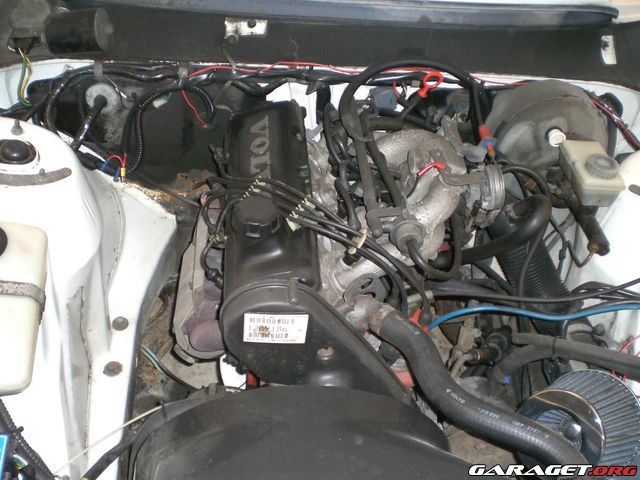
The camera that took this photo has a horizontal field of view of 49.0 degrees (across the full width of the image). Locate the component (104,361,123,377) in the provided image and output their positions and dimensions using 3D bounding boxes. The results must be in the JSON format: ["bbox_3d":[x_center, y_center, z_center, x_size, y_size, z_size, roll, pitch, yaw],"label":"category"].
[{"bbox_3d":[-0.328,0.203,1.110,0.028,0.013,0.028,0,44,-5],"label":"component"}]

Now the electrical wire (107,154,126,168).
[{"bbox_3d":[-0.389,-0.155,1.351,0.041,0.026,0.017,17,45,12],"label":"electrical wire"}]

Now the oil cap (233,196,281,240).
[{"bbox_3d":[-0.095,-0.034,1.050,0.068,0.034,0.068,0,44,-5],"label":"oil cap"}]

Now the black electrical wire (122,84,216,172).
[{"bbox_3d":[-0.293,-0.220,1.383,0.173,0.102,0.173,0,44,-5],"label":"black electrical wire"}]

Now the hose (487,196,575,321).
[{"bbox_3d":[0.370,0.036,1.277,0.087,0.156,0.253,-18,49,-22],"label":"hose"}]

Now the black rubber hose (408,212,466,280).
[{"bbox_3d":[0.190,0.009,1.135,0.090,0.055,0.125,3,51,-2],"label":"black rubber hose"}]

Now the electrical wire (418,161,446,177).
[{"bbox_3d":[0.192,-0.119,1.204,0.048,0.030,0.012,0,44,-5],"label":"electrical wire"}]

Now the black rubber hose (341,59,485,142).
[{"bbox_3d":[0.176,-0.272,1.380,0.272,0.145,0.095,0,46,-5],"label":"black rubber hose"}]

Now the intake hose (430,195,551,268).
[{"bbox_3d":[0.301,-0.011,1.240,0.214,0.126,0.103,-11,46,-16],"label":"intake hose"}]

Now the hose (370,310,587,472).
[{"bbox_3d":[0.217,0.219,1.005,0.384,0.068,0.084,36,52,28],"label":"hose"}]

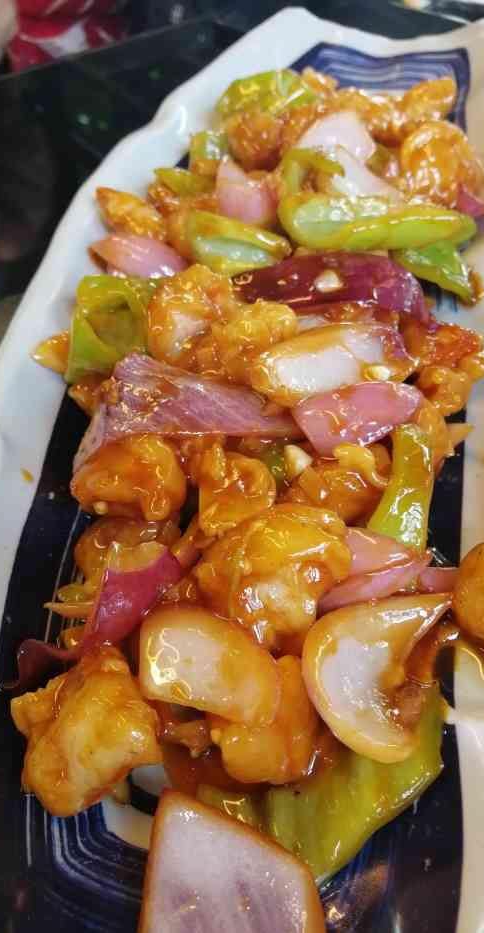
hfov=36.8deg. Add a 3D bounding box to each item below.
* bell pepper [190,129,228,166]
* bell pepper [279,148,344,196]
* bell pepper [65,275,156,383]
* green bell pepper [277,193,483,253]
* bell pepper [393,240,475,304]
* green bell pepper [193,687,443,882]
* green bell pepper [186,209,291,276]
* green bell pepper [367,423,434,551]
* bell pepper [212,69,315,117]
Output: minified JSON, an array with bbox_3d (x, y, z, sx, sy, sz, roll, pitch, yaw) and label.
[{"bbox_3d":[-0.016,-0.163,0.377,0.021,0.020,0.018,-1,60,2],"label":"bell pepper"},{"bbox_3d":[0.032,-0.135,0.337,0.027,0.022,0.019,-10,60,-3],"label":"bell pepper"},{"bbox_3d":[-0.056,-0.057,0.310,0.035,0.032,0.037,-14,60,-6],"label":"bell pepper"},{"bbox_3d":[0.059,-0.108,0.323,0.084,0.023,0.024,1,60,3],"label":"green bell pepper"},{"bbox_3d":[0.086,-0.089,0.329,0.032,0.022,0.021,30,65,19],"label":"bell pepper"},{"bbox_3d":[0.024,0.096,0.230,0.067,0.024,0.051,-18,61,-8],"label":"green bell pepper"},{"bbox_3d":[-0.001,-0.100,0.328,0.043,0.022,0.026,16,62,12],"label":"green bell pepper"},{"bbox_3d":[0.059,0.007,0.269,0.022,0.020,0.052,12,61,9],"label":"green bell pepper"},{"bbox_3d":[0.012,-0.198,0.391,0.052,0.022,0.029,-5,60,-1],"label":"bell pepper"}]

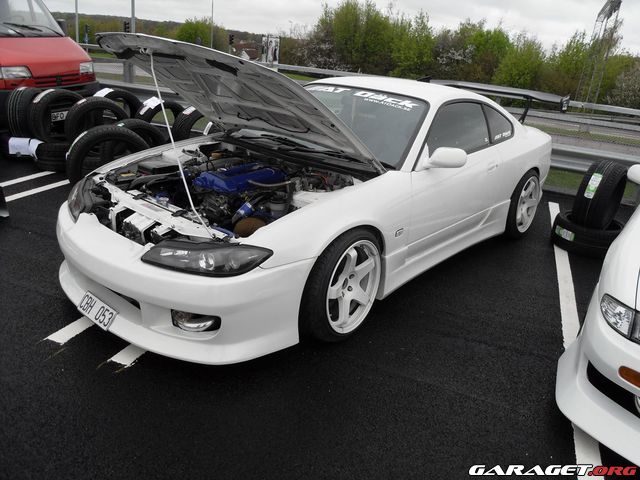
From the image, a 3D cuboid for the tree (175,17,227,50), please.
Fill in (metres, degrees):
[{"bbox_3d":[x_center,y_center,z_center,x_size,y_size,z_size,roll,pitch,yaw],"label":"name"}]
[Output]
[{"bbox_3d":[-13.504,-22.505,58.913,5.800,5.197,5.800,0,21,-13],"label":"tree"}]

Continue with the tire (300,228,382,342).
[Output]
[{"bbox_3d":[0.095,0.212,2.698,0.230,0.630,0.630,20,25,34],"label":"tire"}]

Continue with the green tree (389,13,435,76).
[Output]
[{"bbox_3d":[4.913,-10.037,27.689,2.500,3.921,2.500,8,21,7],"label":"green tree"}]

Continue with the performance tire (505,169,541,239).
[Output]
[{"bbox_3d":[1.719,-0.334,4.552,0.240,0.630,0.630,21,26,35],"label":"performance tire"}]

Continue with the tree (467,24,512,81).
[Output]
[{"bbox_3d":[8.559,-9.079,26.619,2.300,3.526,2.300,11,21,14],"label":"tree"}]

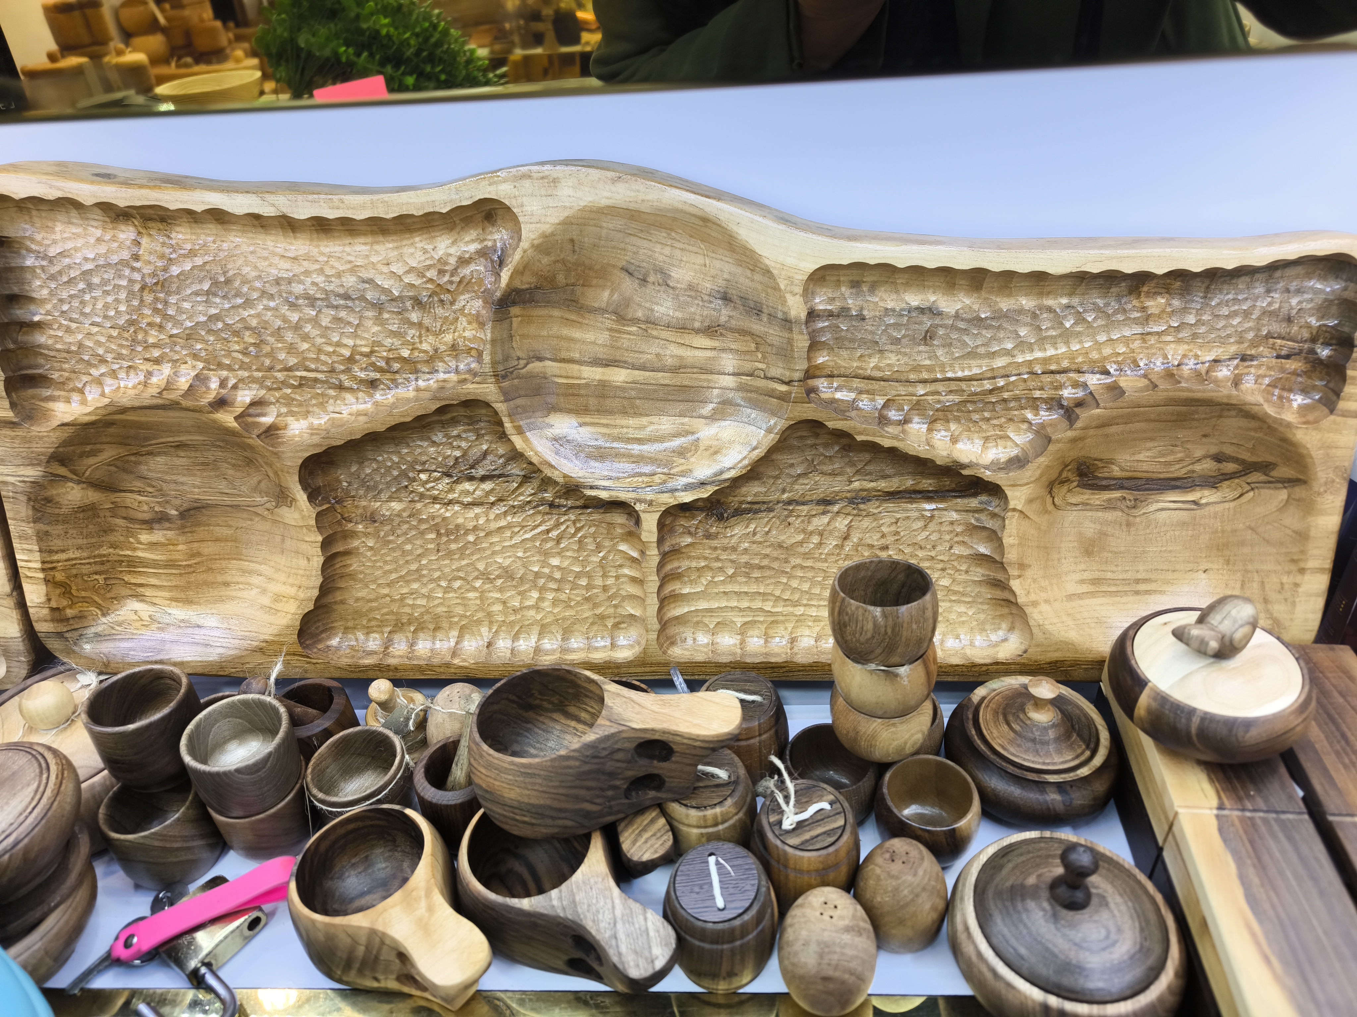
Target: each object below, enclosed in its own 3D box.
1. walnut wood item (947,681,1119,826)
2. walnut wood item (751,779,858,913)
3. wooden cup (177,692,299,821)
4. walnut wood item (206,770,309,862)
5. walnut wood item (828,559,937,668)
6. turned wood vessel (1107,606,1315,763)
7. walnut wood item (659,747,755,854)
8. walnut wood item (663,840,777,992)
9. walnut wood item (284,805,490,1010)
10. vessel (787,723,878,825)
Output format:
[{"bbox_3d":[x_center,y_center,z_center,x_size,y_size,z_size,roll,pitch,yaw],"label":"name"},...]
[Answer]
[{"bbox_3d":[0.235,0.149,0.622,0.109,0.093,0.109,-1,33,3],"label":"walnut wood item"},{"bbox_3d":[0.072,0.195,0.534,0.059,0.064,0.059,-1,35,3],"label":"walnut wood item"},{"bbox_3d":[-0.270,0.160,0.591,0.064,0.052,0.064,-2,33,1],"label":"wooden cup"},{"bbox_3d":[-0.254,0.185,0.579,0.057,0.056,0.057,-1,35,3],"label":"walnut wood item"},{"bbox_3d":[0.121,0.064,0.556,0.065,0.052,0.065,-4,28,5],"label":"walnut wood item"},{"bbox_3d":[0.301,0.103,0.539,0.106,0.052,0.106,-1,35,3],"label":"turned wood vessel"},{"bbox_3d":[0.016,0.179,0.560,0.059,0.064,0.059,-1,35,3],"label":"walnut wood item"},{"bbox_3d":[0.024,0.234,0.538,0.065,0.061,0.065,-1,33,3],"label":"walnut wood item"},{"bbox_3d":[-0.154,0.239,0.529,0.134,0.078,0.083,24,42,36],"label":"walnut wood item"},{"bbox_3d":[0.096,0.169,0.586,0.058,0.044,0.058,-1,35,3],"label":"vessel"}]

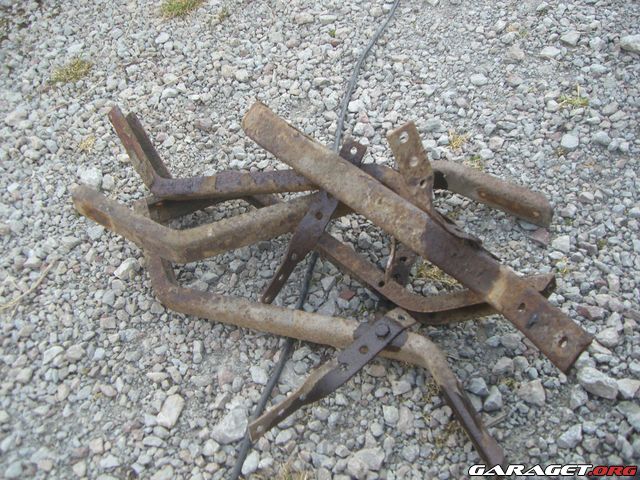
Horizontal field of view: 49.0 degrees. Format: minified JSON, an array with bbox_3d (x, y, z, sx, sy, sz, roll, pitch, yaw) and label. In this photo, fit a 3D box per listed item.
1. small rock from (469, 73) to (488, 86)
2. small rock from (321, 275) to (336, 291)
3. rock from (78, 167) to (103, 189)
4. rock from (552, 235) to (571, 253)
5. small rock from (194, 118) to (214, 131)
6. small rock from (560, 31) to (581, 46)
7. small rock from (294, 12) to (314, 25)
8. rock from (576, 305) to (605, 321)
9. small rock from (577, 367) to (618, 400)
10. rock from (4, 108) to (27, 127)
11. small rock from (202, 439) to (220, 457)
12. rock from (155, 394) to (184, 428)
[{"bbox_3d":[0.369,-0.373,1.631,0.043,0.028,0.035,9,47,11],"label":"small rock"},{"bbox_3d":[0.015,0.075,1.246,0.028,0.019,0.030,0,52,0],"label":"small rock"},{"bbox_3d":[-0.465,-0.127,1.424,0.048,0.037,0.051,-19,48,-16],"label":"rock"},{"bbox_3d":[0.447,0.006,1.299,0.030,0.021,0.036,0,52,0],"label":"rock"},{"bbox_3d":[-0.246,-0.246,1.497,0.042,0.021,0.025,0,52,0],"label":"small rock"},{"bbox_3d":[0.599,-0.482,1.680,0.045,0.027,0.038,-16,54,-12],"label":"small rock"},{"bbox_3d":[-0.037,-0.544,1.727,0.048,0.023,0.029,4,50,3],"label":"small rock"},{"bbox_3d":[0.452,0.122,1.170,0.044,0.018,0.023,9,51,8],"label":"rock"},{"bbox_3d":[0.427,0.221,1.080,0.058,0.036,0.042,21,53,17],"label":"small rock"},{"bbox_3d":[-0.654,-0.263,1.510,0.047,0.025,0.030,-24,56,-18],"label":"rock"},{"bbox_3d":[-0.158,0.301,1.019,0.024,0.018,0.022,20,53,16],"label":"small rock"},{"bbox_3d":[-0.224,0.258,1.058,0.027,0.020,0.049,25,54,19],"label":"rock"}]

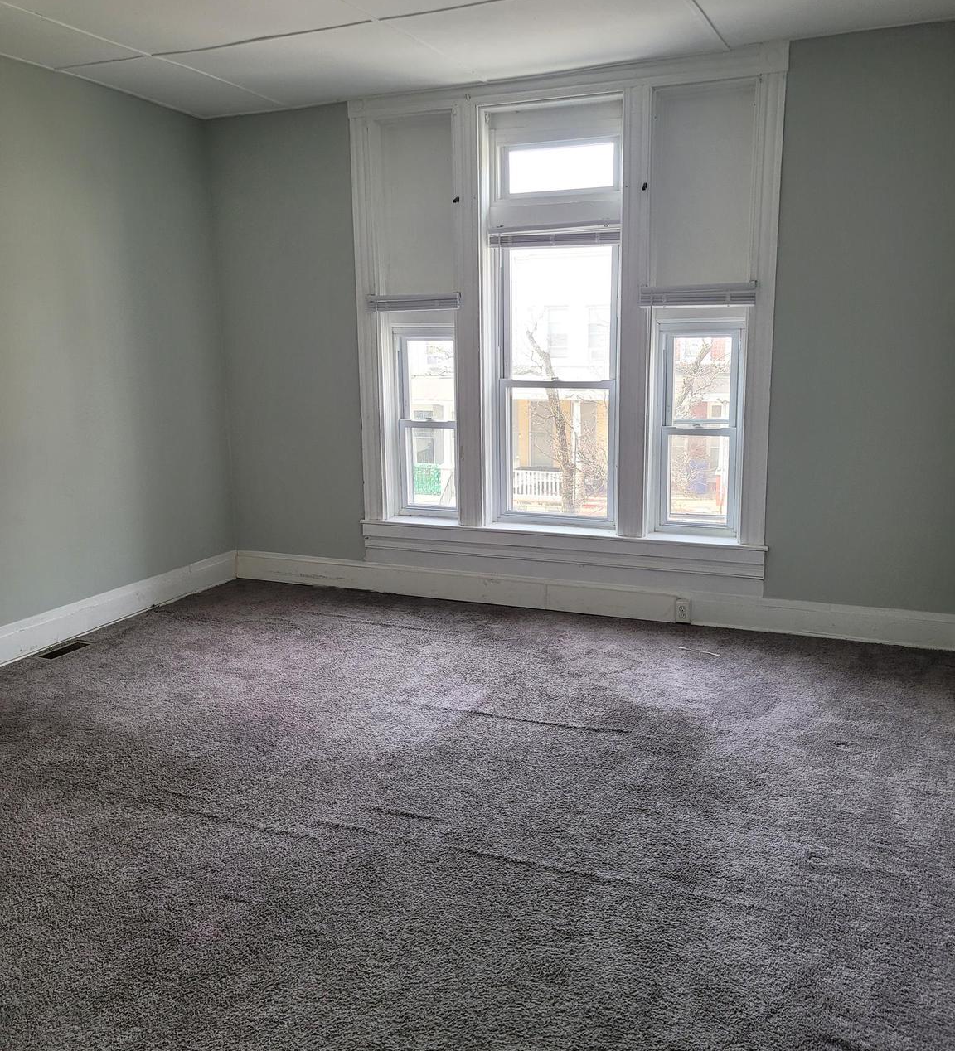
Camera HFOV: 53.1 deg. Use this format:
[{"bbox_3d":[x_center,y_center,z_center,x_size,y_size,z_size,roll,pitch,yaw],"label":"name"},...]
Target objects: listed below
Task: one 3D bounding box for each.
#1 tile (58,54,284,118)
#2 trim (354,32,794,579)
[{"bbox_3d":[-1.566,-2.292,5.024,0.585,0.020,1.155,4,12,23],"label":"tile"},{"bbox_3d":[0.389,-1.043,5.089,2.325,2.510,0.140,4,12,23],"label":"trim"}]

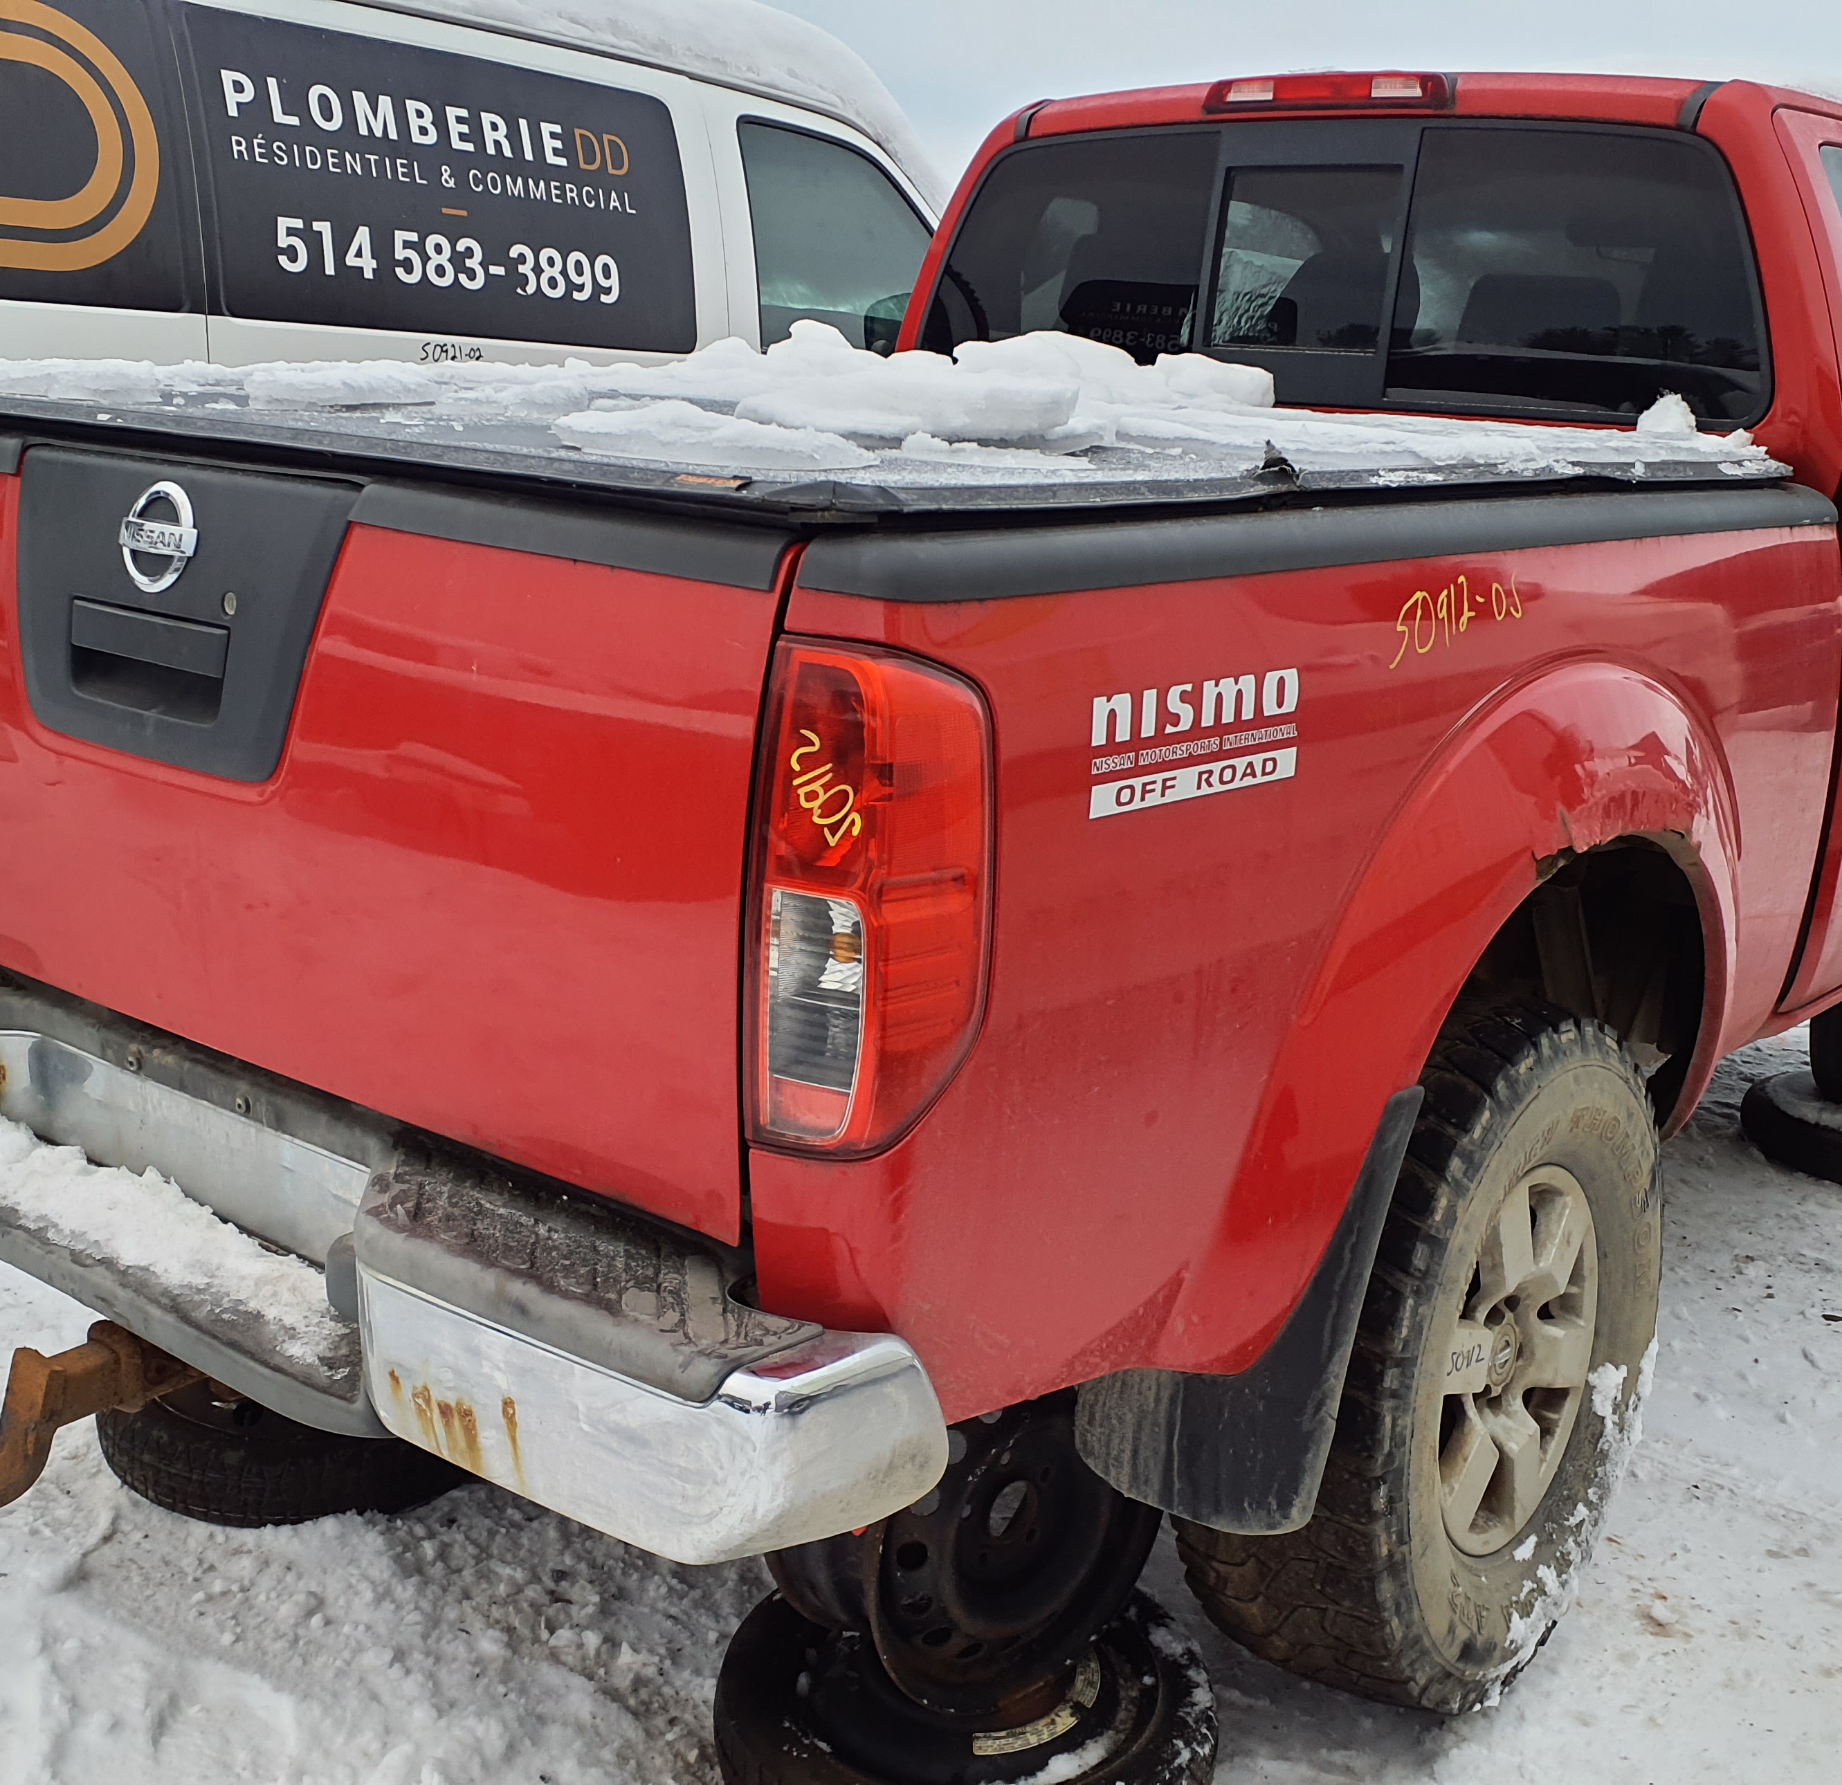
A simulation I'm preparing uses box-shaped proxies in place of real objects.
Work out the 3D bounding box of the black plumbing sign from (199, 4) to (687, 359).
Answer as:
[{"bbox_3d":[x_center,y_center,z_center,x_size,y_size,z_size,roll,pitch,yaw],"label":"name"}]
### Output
[{"bbox_3d":[-0.965,-1.461,4.407,0.050,0.580,1.190,-1,7,42],"label":"black plumbing sign"}]

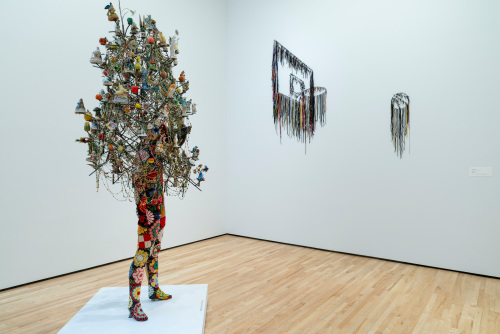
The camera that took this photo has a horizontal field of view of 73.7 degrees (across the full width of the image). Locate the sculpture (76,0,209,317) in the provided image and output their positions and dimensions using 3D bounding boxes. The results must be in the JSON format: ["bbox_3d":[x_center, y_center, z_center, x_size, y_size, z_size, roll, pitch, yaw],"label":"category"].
[{"bbox_3d":[-1.000,-0.110,3.170,1.140,2.900,1.060,0,0,7],"label":"sculpture"}]

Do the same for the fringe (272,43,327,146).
[{"bbox_3d":[0.920,-1.480,6.510,1.170,2.220,0.080,0,0,37],"label":"fringe"}]

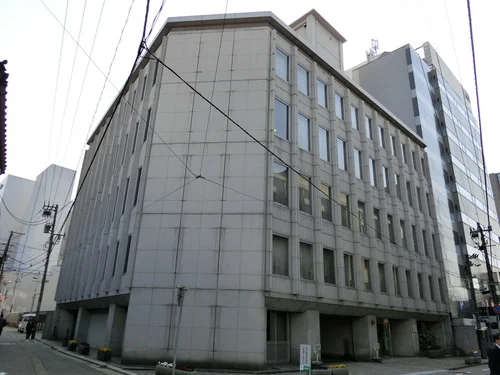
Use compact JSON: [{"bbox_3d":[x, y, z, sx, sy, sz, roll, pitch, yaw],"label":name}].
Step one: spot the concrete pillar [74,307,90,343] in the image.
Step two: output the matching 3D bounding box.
[{"bbox_3d":[-11.380,9.423,24.633,0.650,2.356,1.000,16,-25,-32],"label":"concrete pillar"}]

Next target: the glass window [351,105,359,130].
[{"bbox_3d":[7.438,-4.906,25.483,0.976,1.756,0.200,20,-27,-40],"label":"glass window"}]

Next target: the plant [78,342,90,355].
[{"bbox_3d":[-8.202,8.037,17.980,0.505,0.496,0.505,16,-25,-32],"label":"plant"}]

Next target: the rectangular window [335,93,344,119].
[{"bbox_3d":[5.607,-5.205,23.009,1.080,1.649,0.150,20,-27,-40],"label":"rectangular window"}]

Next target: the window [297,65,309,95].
[{"bbox_3d":[3.044,-6.214,21.001,0.940,1.716,0.150,20,-27,-40],"label":"window"}]

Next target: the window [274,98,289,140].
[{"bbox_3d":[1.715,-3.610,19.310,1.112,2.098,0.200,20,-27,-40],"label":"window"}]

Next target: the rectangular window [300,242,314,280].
[{"bbox_3d":[2.851,3.697,18.006,1.078,1.743,0.200,20,-27,-40],"label":"rectangular window"}]

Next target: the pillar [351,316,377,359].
[{"bbox_3d":[6.423,8.394,20.160,0.882,2.304,0.954,20,-27,-40],"label":"pillar"}]

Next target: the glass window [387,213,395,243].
[{"bbox_3d":[9.972,2.945,25.398,0.908,2.030,0.200,20,-27,-40],"label":"glass window"}]

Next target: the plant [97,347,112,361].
[{"bbox_3d":[-6.547,7.471,16.270,0.600,0.600,0.600,15,-24,-32],"label":"plant"}]

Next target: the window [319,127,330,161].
[{"bbox_3d":[4.181,-2.497,20.662,1.080,1.990,0.150,20,-27,-40],"label":"window"}]

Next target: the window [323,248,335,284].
[{"bbox_3d":[3.931,3.963,18.227,1.080,1.704,0.150,20,-27,-40],"label":"window"}]

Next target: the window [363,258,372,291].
[{"bbox_3d":[6.726,5.044,20.924,0.940,1.716,0.150,20,-27,-40],"label":"window"}]

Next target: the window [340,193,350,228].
[{"bbox_3d":[5.776,1.405,21.706,1.010,2.030,0.200,20,-27,-40],"label":"window"}]

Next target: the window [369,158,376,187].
[{"bbox_3d":[8.307,-0.985,24.582,0.940,1.990,0.150,20,-27,-40],"label":"window"}]

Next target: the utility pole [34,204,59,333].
[{"bbox_3d":[-21.237,8.142,37.955,0.400,13.189,0.400,-2,-21,-2],"label":"utility pole"}]

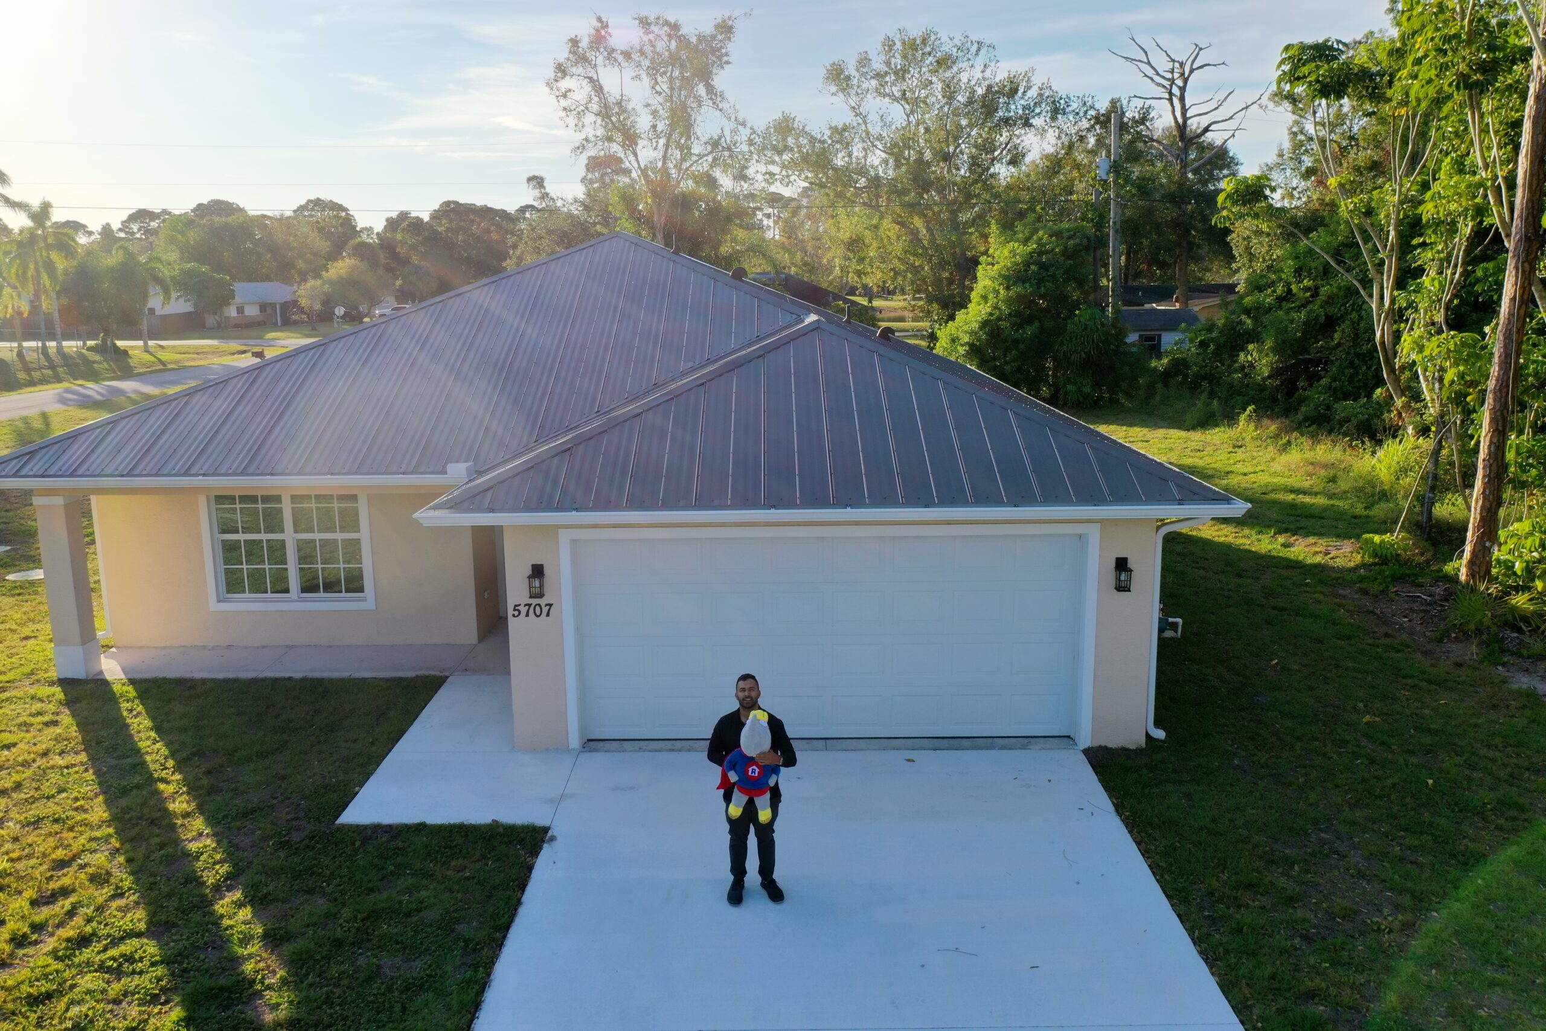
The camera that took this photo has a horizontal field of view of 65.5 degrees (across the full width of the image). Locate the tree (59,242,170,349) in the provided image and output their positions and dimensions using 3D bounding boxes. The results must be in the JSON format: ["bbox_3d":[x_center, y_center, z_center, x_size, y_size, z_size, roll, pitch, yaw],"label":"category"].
[{"bbox_3d":[-46.507,-15.536,86.006,7.486,7.671,7.092,-1,11,1],"label":"tree"}]

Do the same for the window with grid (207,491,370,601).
[{"bbox_3d":[-6.053,0.286,15.091,1.920,1.580,0.110,-1,11,1],"label":"window with grid"}]

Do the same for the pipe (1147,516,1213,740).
[{"bbox_3d":[3.895,1.100,11.591,0.530,2.220,0.110,-1,11,1],"label":"pipe"}]

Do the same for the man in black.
[{"bbox_3d":[-0.158,2.009,8.754,0.650,1.750,0.450,-1,11,1],"label":"man in black"}]

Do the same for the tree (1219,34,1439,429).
[{"bbox_3d":[15.868,-7.818,34.347,6.100,11.050,5.300,-1,11,1],"label":"tree"}]

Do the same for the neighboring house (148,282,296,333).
[{"bbox_3d":[-55.750,-21.581,125.153,15.108,4.600,9.000,-1,11,1],"label":"neighboring house"}]

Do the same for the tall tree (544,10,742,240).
[{"bbox_3d":[-4.515,-11.207,44.715,7.142,14.099,6.428,-1,11,1],"label":"tall tree"}]

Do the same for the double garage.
[{"bbox_3d":[0.534,1.182,11.538,5.080,2.205,0.200,-1,11,1],"label":"double garage"}]

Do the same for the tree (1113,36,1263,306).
[{"bbox_3d":[19.218,-14.335,56.059,6.800,15.100,6.000,-1,11,1],"label":"tree"}]

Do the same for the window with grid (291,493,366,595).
[{"bbox_3d":[-5.442,0.301,14.548,0.950,1.530,0.120,-1,11,1],"label":"window with grid"}]

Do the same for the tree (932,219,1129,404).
[{"bbox_3d":[9.565,-7.495,44.578,6.800,6.720,5.500,-1,11,1],"label":"tree"}]

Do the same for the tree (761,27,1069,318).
[{"bbox_3d":[5.783,-12.395,49.491,12.322,14.349,10.843,-1,11,1],"label":"tree"}]

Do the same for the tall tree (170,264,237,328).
[{"bbox_3d":[-61.678,-23.600,130.151,6.900,7.100,6.300,-1,11,1],"label":"tall tree"}]

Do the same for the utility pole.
[{"bbox_3d":[13.272,-10.197,46.753,0.420,11.100,0.420,-1,11,1],"label":"utility pole"}]

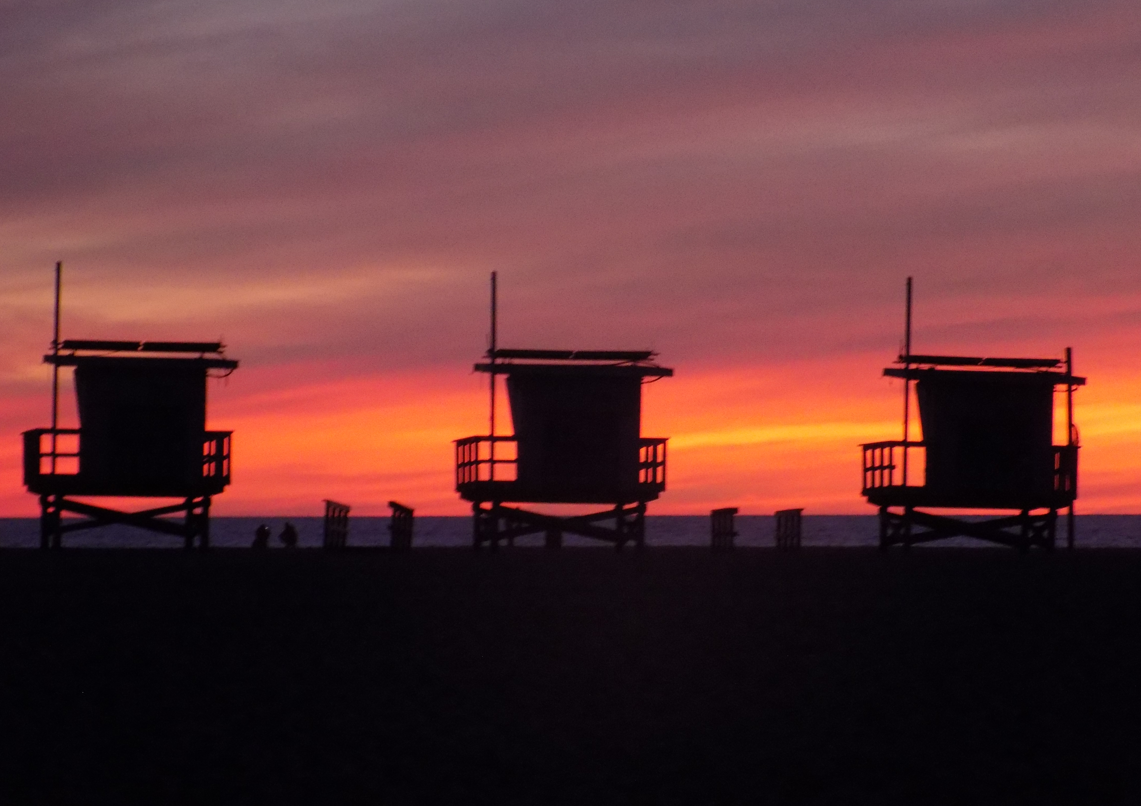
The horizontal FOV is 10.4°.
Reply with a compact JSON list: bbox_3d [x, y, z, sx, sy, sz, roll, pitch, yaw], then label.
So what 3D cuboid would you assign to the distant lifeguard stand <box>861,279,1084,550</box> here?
[{"bbox_3d":[8.836,0.264,137.500,4.350,6.050,3.700,0,-1,-7],"label":"distant lifeguard stand"}]

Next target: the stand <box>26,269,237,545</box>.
[{"bbox_3d":[-9.588,0.107,136.500,4.350,6.280,3.700,0,-1,-9],"label":"stand"}]

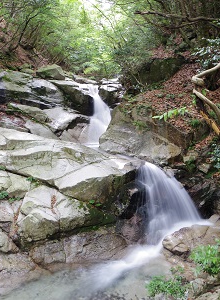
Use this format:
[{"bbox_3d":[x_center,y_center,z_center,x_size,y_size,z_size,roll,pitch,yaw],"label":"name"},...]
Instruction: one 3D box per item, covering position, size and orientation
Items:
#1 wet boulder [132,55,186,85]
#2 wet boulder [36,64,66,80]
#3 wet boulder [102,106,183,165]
[{"bbox_3d":[1.804,-2.847,9.600,1.798,1.000,1.259,3,7,25],"label":"wet boulder"},{"bbox_3d":[-2.218,-2.960,10.200,1.048,0.580,0.839,0,6,0],"label":"wet boulder"},{"bbox_3d":[0.769,-0.391,6.100,1.751,1.262,1.225,3,7,25],"label":"wet boulder"}]

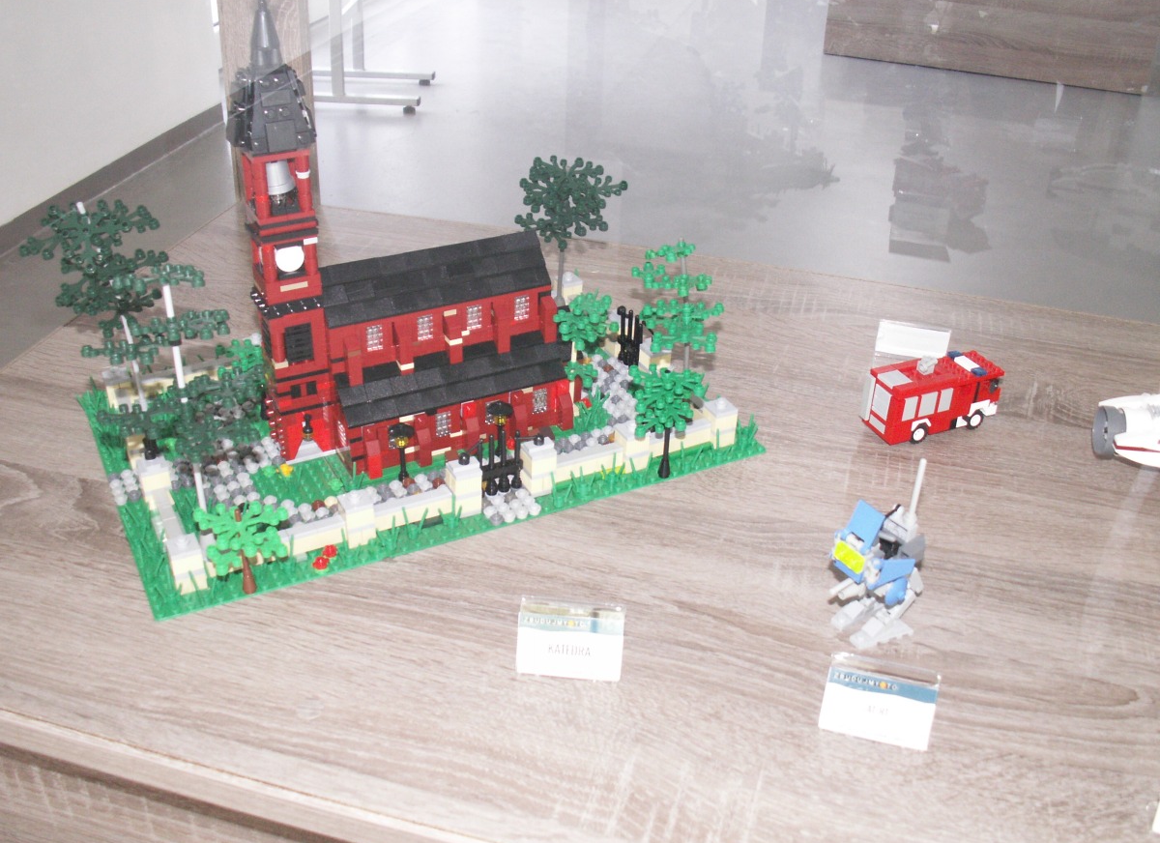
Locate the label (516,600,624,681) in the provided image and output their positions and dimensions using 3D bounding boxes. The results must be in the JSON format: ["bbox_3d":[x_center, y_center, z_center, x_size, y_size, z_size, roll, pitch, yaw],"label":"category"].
[{"bbox_3d":[-0.004,0.106,0.575,0.051,0.032,0.022,4,30,5],"label":"label"}]

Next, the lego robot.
[{"bbox_3d":[0.154,0.065,0.588,0.055,0.097,0.042,-19,35,-32],"label":"lego robot"}]

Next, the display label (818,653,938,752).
[{"bbox_3d":[0.138,0.128,0.542,0.050,0.031,0.022,9,30,12],"label":"display label"}]

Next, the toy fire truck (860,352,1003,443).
[{"bbox_3d":[0.236,-0.019,0.788,0.085,0.051,0.038,-11,32,-21],"label":"toy fire truck"}]

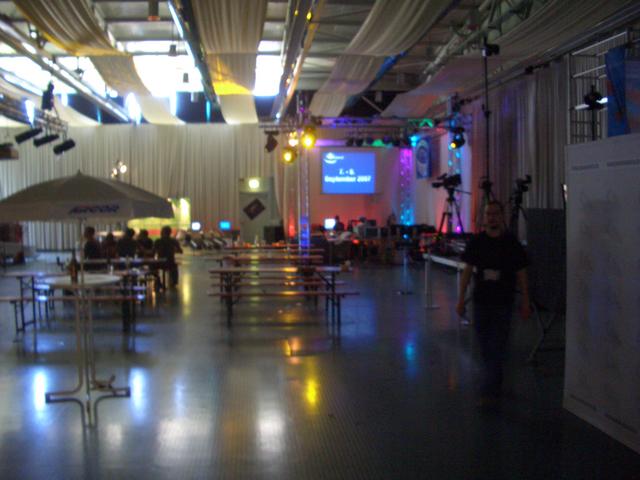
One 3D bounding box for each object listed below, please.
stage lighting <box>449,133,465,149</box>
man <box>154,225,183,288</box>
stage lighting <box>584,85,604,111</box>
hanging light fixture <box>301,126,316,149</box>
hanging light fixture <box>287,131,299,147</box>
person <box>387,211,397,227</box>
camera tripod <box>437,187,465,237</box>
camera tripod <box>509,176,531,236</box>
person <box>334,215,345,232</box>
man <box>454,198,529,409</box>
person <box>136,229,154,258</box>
[{"bbox_3d":[3.902,-2.845,18.500,0.440,0.460,0.460,2,4,37],"label":"stage lighting"},{"bbox_3d":[-3.137,0.387,13.400,0.560,1.320,0.750,0,3,-7],"label":"man"},{"bbox_3d":[3.903,-2.026,9.200,0.290,0.370,0.330,-1,3,-18],"label":"stage lighting"},{"bbox_3d":[-0.338,-3.010,19.000,0.420,0.600,0.460,0,3,0],"label":"hanging light fixture"},{"bbox_3d":[-0.807,-2.980,19.000,0.360,0.460,0.420,0,3,3],"label":"hanging light fixture"},{"bbox_3d":[2.376,-0.258,21.500,0.480,1.300,0.680,1,3,18],"label":"person"},{"bbox_3d":[2.803,-0.322,13.900,0.850,1.620,0.850,1,3,21],"label":"camera tripod"},{"bbox_3d":[2.822,0.086,9.200,0.850,1.900,0.850,-1,3,-18],"label":"camera tripod"},{"bbox_3d":[0.633,-0.131,21.000,0.500,1.300,0.700,0,3,3],"label":"person"},{"bbox_3d":[1.507,0.573,5.620,0.640,1.790,0.420,0,3,5],"label":"man"},{"bbox_3d":[-3.587,0.402,13.300,0.480,1.270,0.720,0,3,-7],"label":"person"}]

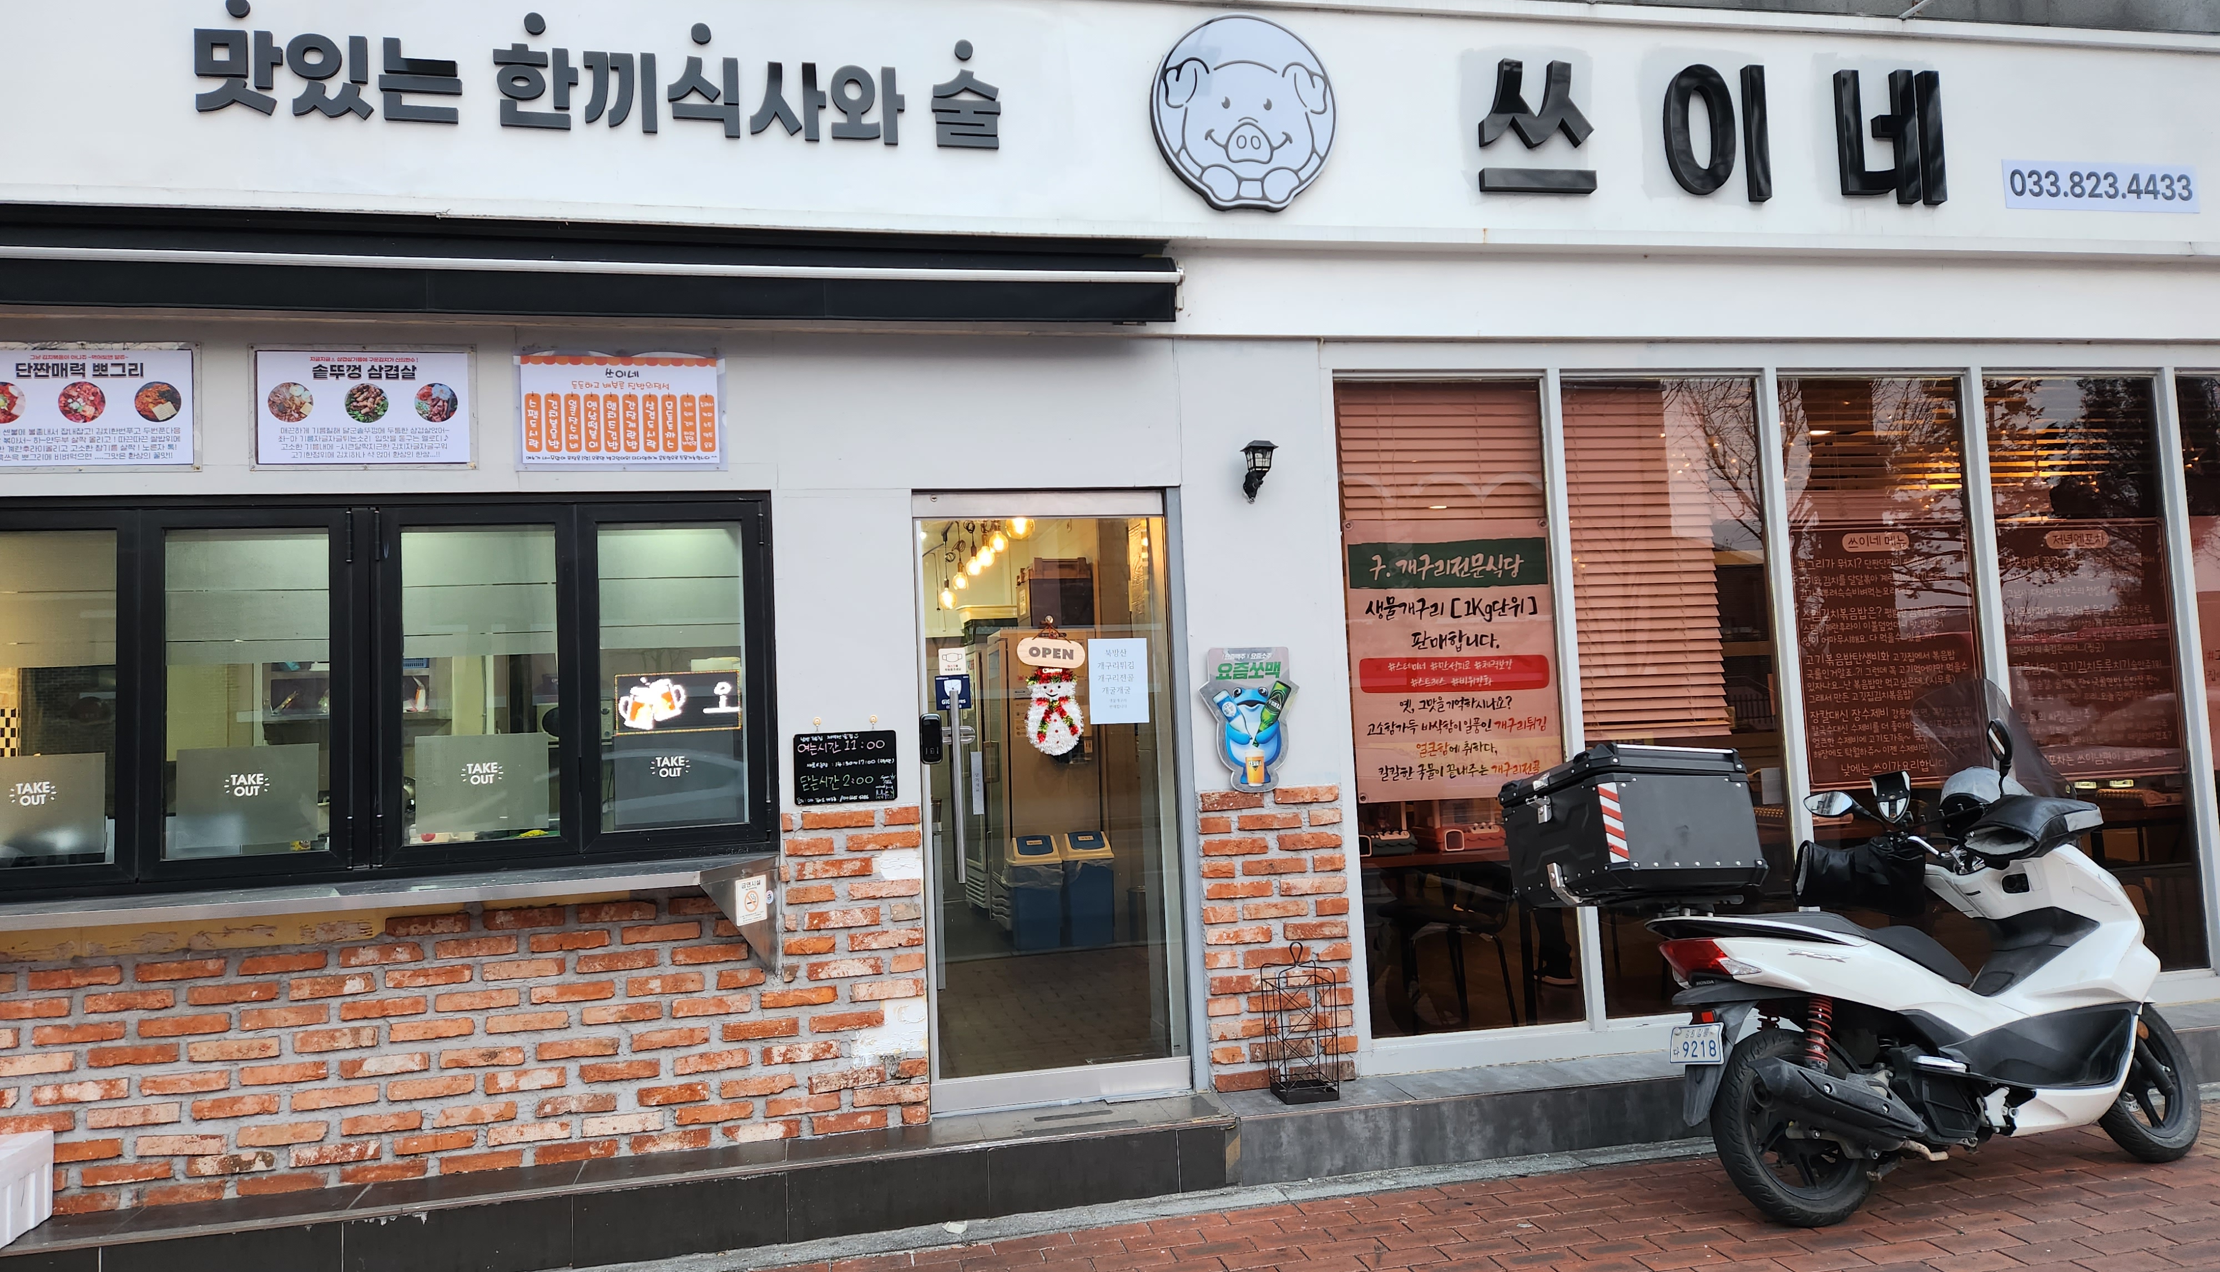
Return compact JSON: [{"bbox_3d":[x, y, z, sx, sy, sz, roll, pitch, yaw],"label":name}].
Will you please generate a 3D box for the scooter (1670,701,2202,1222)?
[{"bbox_3d":[2.491,0.908,4.398,1.950,1.450,0.780,-1,-5,-18],"label":"scooter"}]

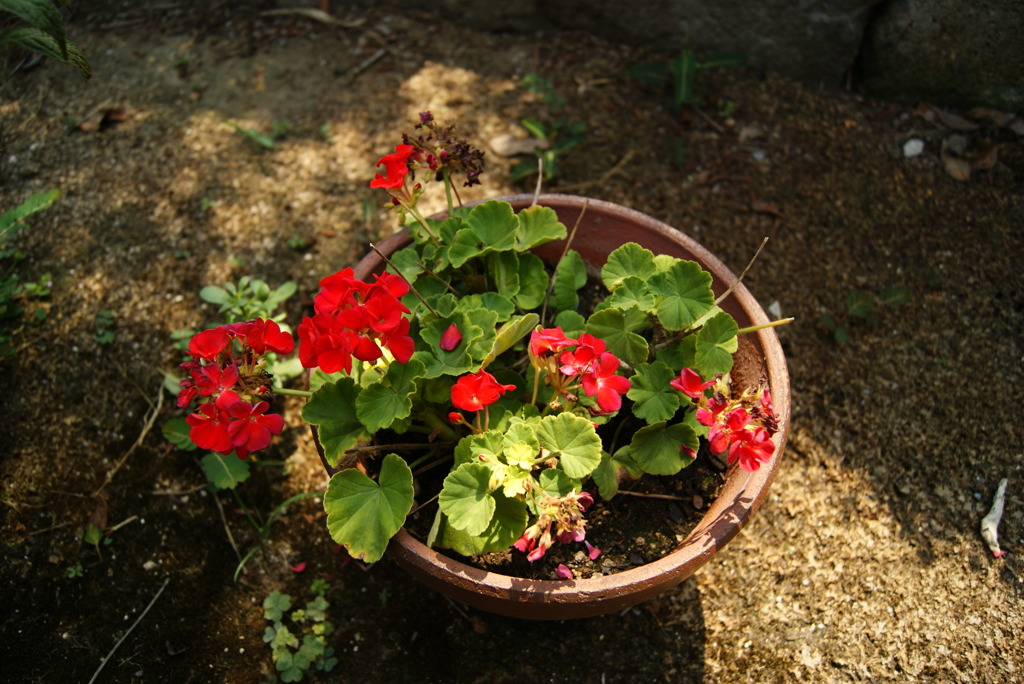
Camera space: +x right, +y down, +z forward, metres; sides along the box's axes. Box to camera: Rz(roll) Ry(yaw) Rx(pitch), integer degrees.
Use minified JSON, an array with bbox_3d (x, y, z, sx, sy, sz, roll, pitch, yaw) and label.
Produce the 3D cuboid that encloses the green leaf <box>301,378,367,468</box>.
[{"bbox_3d":[-0.131,0.060,0.565,0.044,0.019,0.059,1,81,20],"label":"green leaf"}]

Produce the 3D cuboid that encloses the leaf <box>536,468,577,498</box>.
[{"bbox_3d":[0.031,0.097,0.528,0.027,0.010,0.024,15,70,-2],"label":"leaf"}]

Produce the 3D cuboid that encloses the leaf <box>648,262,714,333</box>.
[{"bbox_3d":[0.134,-0.037,0.609,0.050,0.013,0.052,-2,69,5],"label":"leaf"}]

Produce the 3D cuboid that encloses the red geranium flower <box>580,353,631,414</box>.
[{"bbox_3d":[0.067,0.030,0.554,0.035,0.041,0.017,-8,18,-10],"label":"red geranium flower"}]

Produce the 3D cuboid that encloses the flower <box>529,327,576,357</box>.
[{"bbox_3d":[0.029,0.000,0.554,0.033,0.019,0.021,2,53,0],"label":"flower"}]

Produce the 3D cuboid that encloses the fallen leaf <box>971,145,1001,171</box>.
[{"bbox_3d":[0.681,-0.264,1.105,0.043,0.016,0.035,4,53,0],"label":"fallen leaf"}]

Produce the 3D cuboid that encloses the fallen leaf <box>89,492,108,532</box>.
[{"bbox_3d":[-0.376,0.155,0.698,0.011,0.007,0.035,6,52,3],"label":"fallen leaf"}]

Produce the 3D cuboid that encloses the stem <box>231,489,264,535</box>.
[{"bbox_3d":[-0.217,0.139,0.631,0.004,0.004,0.045,-34,78,-23],"label":"stem"}]

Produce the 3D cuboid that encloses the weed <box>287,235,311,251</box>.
[{"bbox_3d":[-0.266,-0.124,0.956,0.030,0.013,0.016,4,53,0],"label":"weed"}]

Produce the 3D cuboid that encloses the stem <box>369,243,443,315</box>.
[{"bbox_3d":[-0.092,-0.053,0.659,0.005,0.005,0.084,-44,95,-2],"label":"stem"}]

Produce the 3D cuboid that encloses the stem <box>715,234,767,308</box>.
[{"bbox_3d":[0.179,-0.055,0.601,0.009,0.068,0.006,38,24,10],"label":"stem"}]

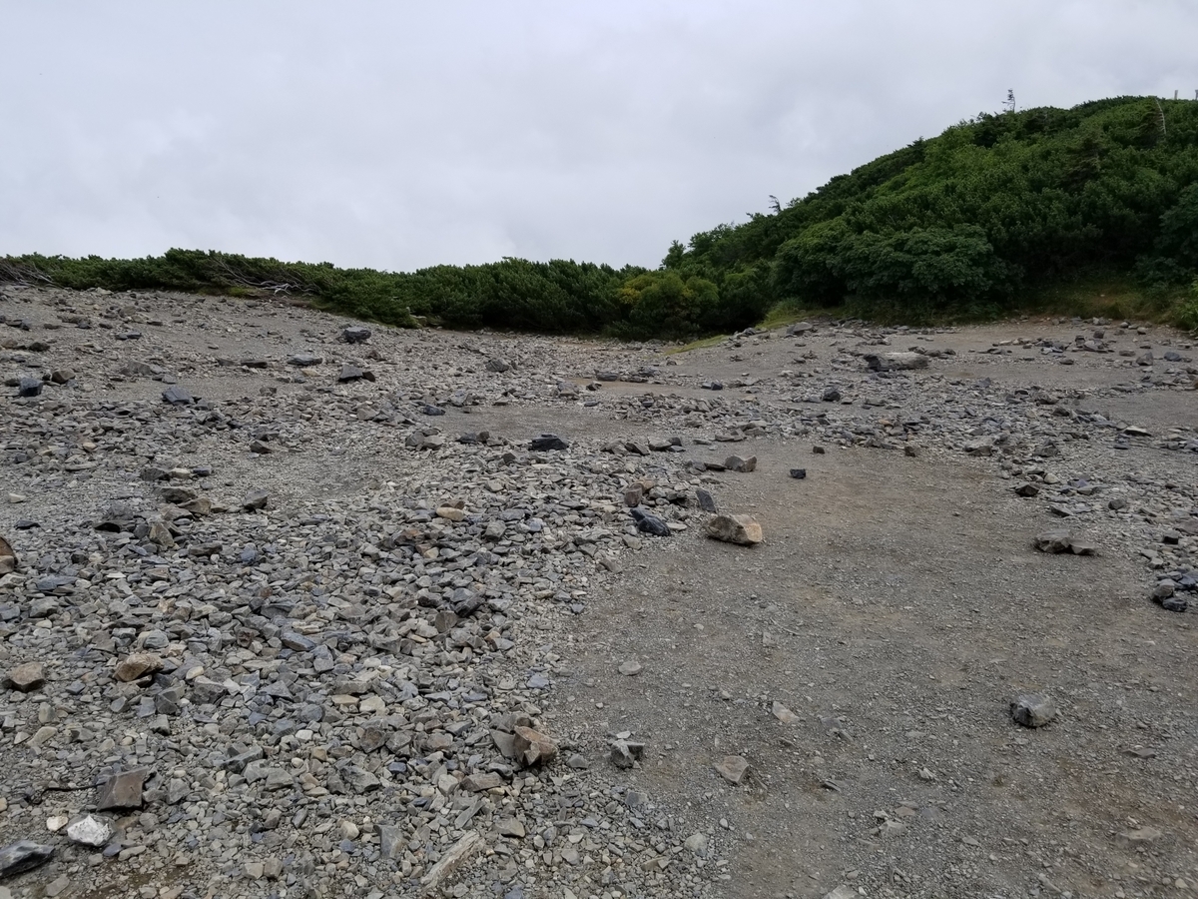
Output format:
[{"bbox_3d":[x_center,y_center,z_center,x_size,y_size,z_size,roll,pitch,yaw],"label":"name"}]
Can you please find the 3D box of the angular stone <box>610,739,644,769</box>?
[{"bbox_3d":[0.089,0.985,2.906,0.103,0.078,0.077,0,5,2],"label":"angular stone"}]

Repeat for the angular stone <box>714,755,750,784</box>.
[{"bbox_3d":[0.417,1.008,2.837,0.097,0.055,0.087,3,6,28],"label":"angular stone"}]

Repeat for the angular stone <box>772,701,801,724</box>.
[{"bbox_3d":[0.670,0.942,3.222,0.058,0.042,0.105,-3,6,-33],"label":"angular stone"}]

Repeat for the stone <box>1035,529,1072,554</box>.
[{"bbox_3d":[2.982,0.606,5.900,0.225,0.130,0.180,1,3,20],"label":"stone"}]

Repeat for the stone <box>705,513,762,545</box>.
[{"bbox_3d":[0.910,0.545,6.100,0.360,0.180,0.250,1,4,25],"label":"stone"}]

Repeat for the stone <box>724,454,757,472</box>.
[{"bbox_3d":[1.358,0.130,8.650,0.310,0.155,0.220,1,3,10],"label":"stone"}]

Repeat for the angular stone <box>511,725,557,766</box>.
[{"bbox_3d":[-0.222,1.023,3.100,0.145,0.115,0.130,1,3,20],"label":"angular stone"}]

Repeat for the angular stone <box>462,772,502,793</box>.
[{"bbox_3d":[-0.387,1.096,2.970,0.125,0.048,0.075,-1,3,-15],"label":"angular stone"}]

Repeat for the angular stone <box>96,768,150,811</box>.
[{"bbox_3d":[-1.410,1.000,2.657,0.134,0.085,0.107,-3,6,-28],"label":"angular stone"}]

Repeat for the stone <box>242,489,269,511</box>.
[{"bbox_3d":[-2.286,0.342,5.982,0.148,0.130,0.126,-2,5,-21],"label":"stone"}]

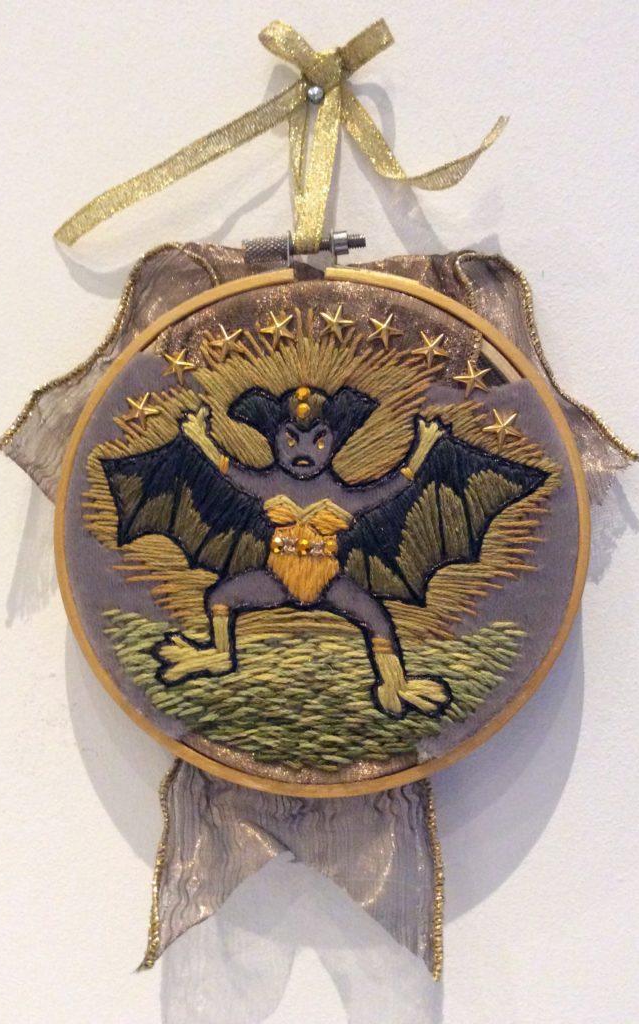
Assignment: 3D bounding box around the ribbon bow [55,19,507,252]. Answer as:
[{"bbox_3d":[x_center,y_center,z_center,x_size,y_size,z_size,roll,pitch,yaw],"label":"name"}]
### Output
[{"bbox_3d":[-0.010,-0.100,0.252,0.120,0.062,0.022,0,0,0],"label":"ribbon bow"}]

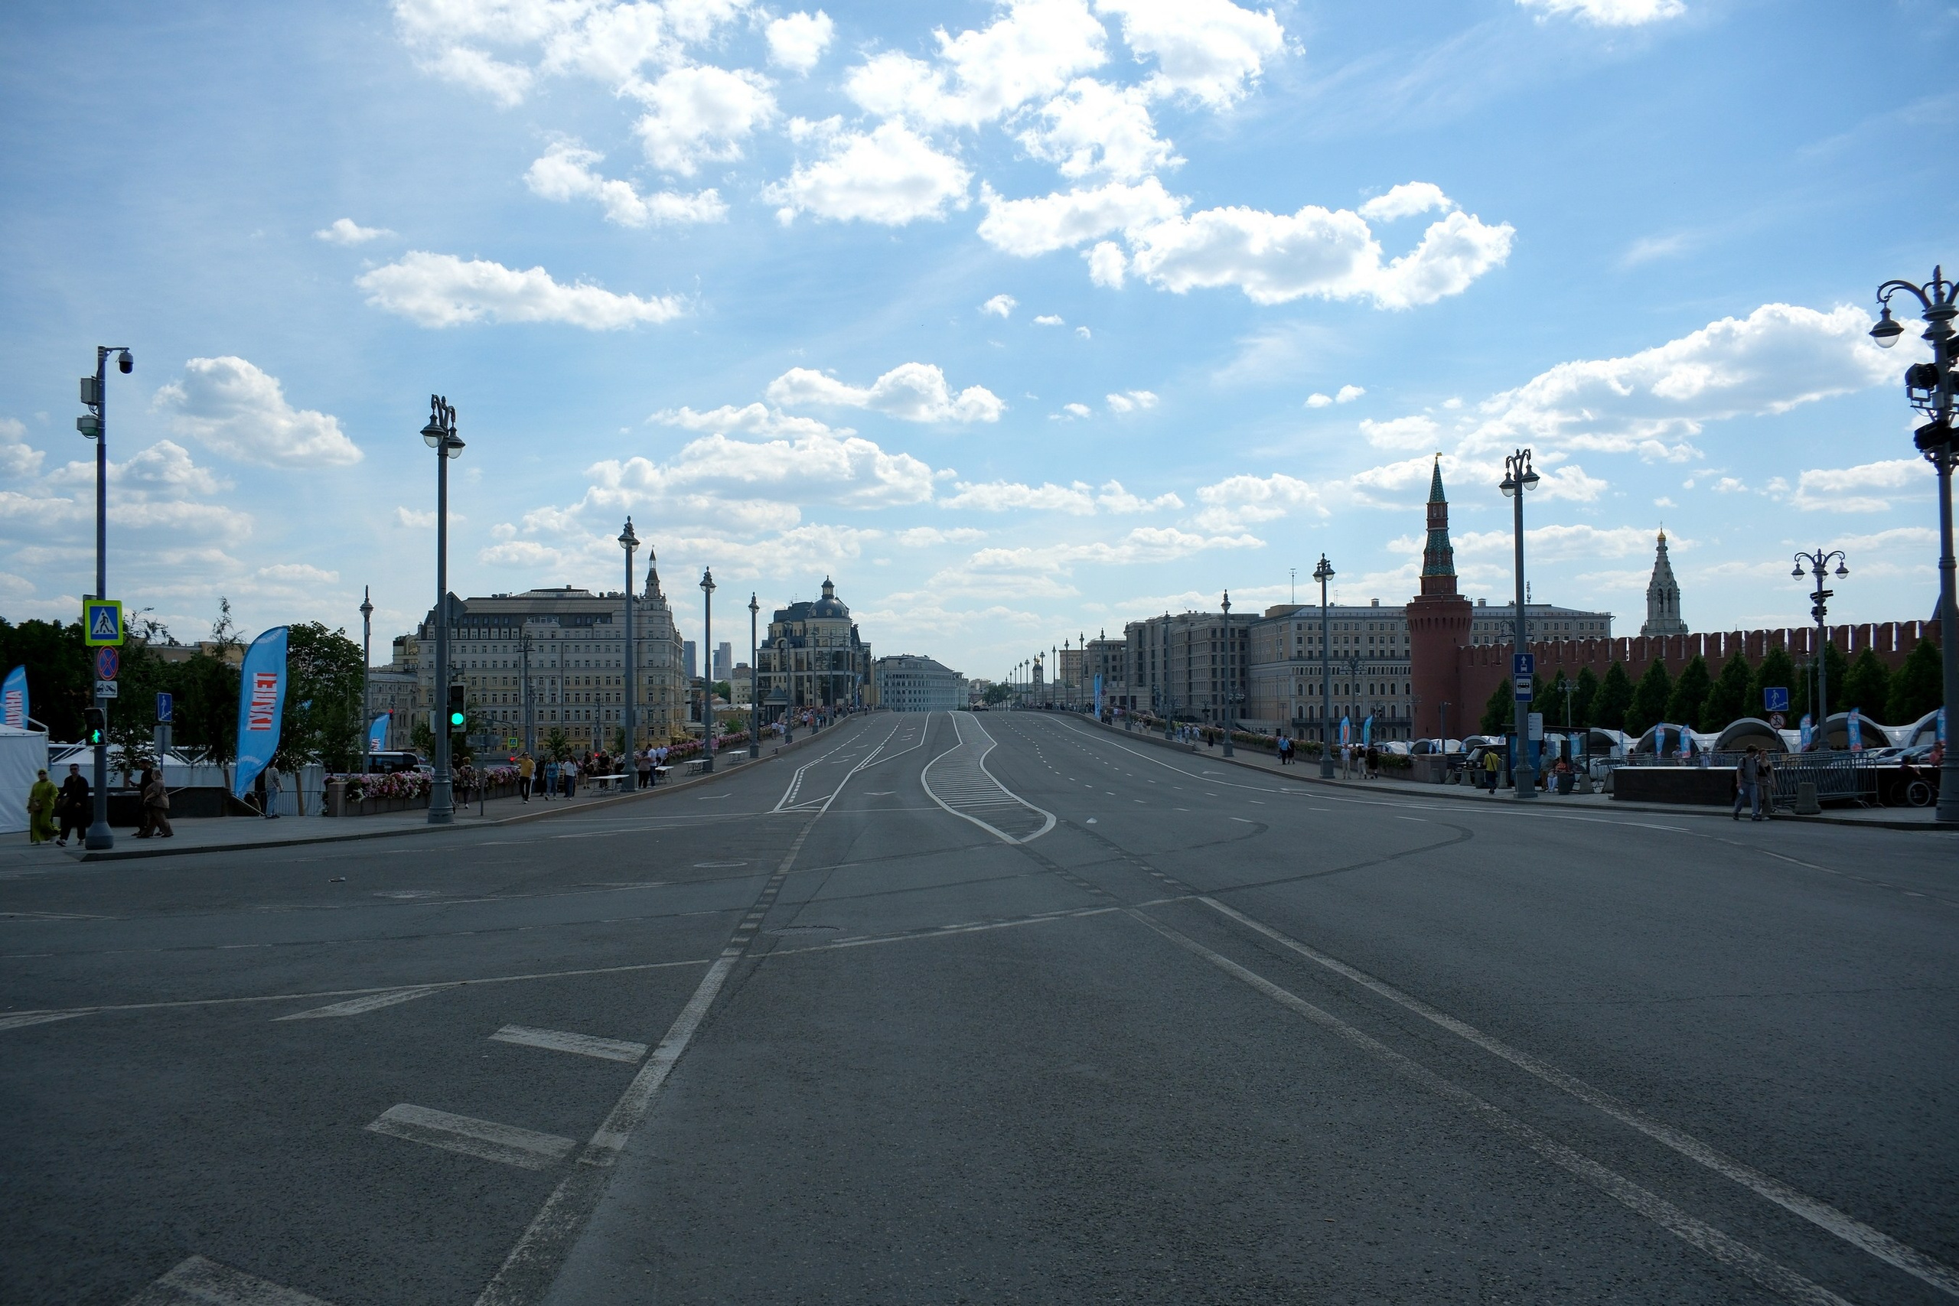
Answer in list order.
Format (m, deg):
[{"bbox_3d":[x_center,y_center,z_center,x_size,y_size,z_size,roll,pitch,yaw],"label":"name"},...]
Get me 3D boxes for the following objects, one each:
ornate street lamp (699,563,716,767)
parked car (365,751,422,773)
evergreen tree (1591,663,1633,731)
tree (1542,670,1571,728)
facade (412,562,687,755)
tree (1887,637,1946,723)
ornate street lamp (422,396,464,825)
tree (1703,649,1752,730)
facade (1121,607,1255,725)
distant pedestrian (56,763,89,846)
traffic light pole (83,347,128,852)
[{"bbox_3d":[-15.541,0.980,84.000,0.720,11.700,2.500,0,-2,0],"label":"ornate street lamp"},{"bbox_3d":[-37.139,7.205,92.000,5.000,1.950,2.000,0,-2,0],"label":"parked car"},{"bbox_3d":[62.157,6.072,144.000,4.200,10.200,4.200,0,-2,0],"label":"evergreen tree"},{"bbox_3d":[59.581,6.906,151.000,4.100,10.200,4.100,0,-2,0],"label":"tree"},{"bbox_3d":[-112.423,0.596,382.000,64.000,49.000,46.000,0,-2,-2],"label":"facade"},{"bbox_3d":[99.582,3.471,155.809,6.200,10.348,6.200,1,-2,-34],"label":"tree"},{"bbox_3d":[-15.001,-1.313,41.000,0.720,11.800,2.500,0,-2,0],"label":"ornate street lamp"},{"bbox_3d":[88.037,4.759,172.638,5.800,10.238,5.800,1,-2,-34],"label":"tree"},{"bbox_3d":[75.043,4.928,494.850,24.000,35.000,82.000,0,-2,-23],"label":"facade"},{"bbox_3d":[-19.131,3.190,31.000,0.620,1.730,0.500,-1,-2,3],"label":"distant pedestrian"},{"bbox_3d":[-18.429,-1.158,30.900,1.000,10.500,0.800,1,-2,-37],"label":"traffic light pole"}]

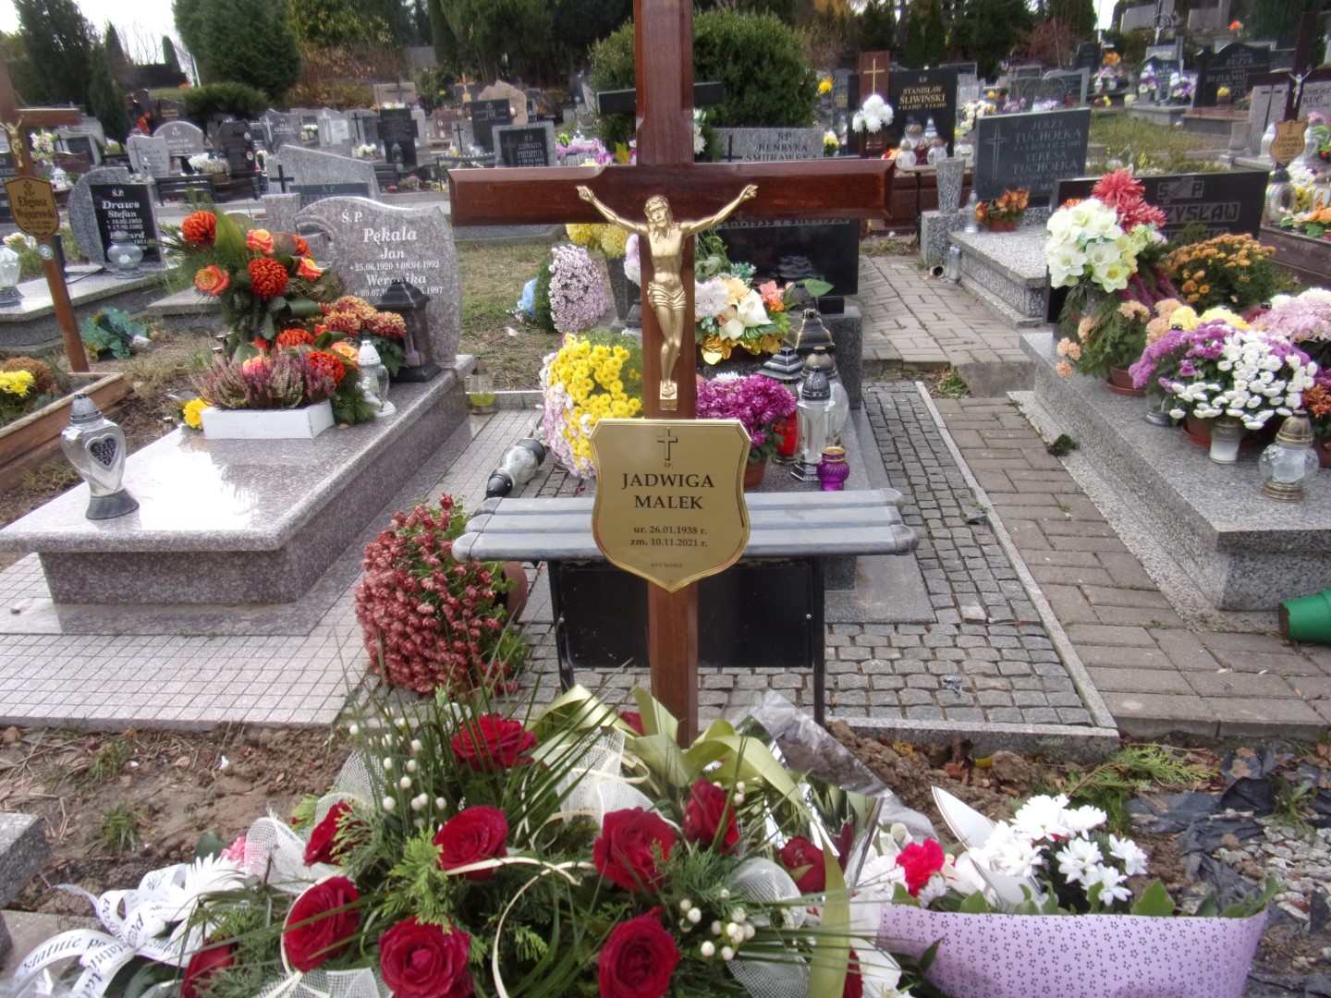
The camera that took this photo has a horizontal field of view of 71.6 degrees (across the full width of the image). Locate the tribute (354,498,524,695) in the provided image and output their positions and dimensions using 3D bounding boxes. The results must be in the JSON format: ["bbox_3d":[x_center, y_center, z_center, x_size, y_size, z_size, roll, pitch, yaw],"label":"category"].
[{"bbox_3d":[-0.517,0.220,2.130,0.390,0.420,0.420,-11,24,-37],"label":"tribute"}]

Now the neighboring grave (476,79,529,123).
[{"bbox_3d":[-3.066,-7.473,17.500,0.920,0.860,0.200,-1,21,6],"label":"neighboring grave"}]

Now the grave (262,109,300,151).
[{"bbox_3d":[-6.643,-6.382,16.000,0.640,0.720,0.110,-1,21,6],"label":"grave"}]

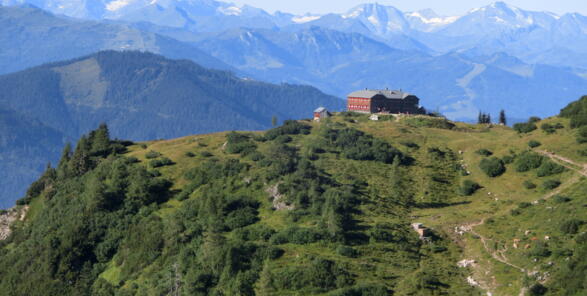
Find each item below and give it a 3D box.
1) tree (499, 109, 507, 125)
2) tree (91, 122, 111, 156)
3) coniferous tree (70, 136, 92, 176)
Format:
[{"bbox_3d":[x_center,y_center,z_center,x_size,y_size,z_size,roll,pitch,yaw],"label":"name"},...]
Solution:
[{"bbox_3d":[80.573,-12.144,1085.000,3.100,6.200,3.100,2,2,0],"label":"tree"},{"bbox_3d":[-65.147,-2.869,950.000,6.200,11.500,6.200,2,2,0],"label":"tree"},{"bbox_3d":[-70.054,2.809,930.000,6.500,13.000,6.500,2,2,0],"label":"coniferous tree"}]

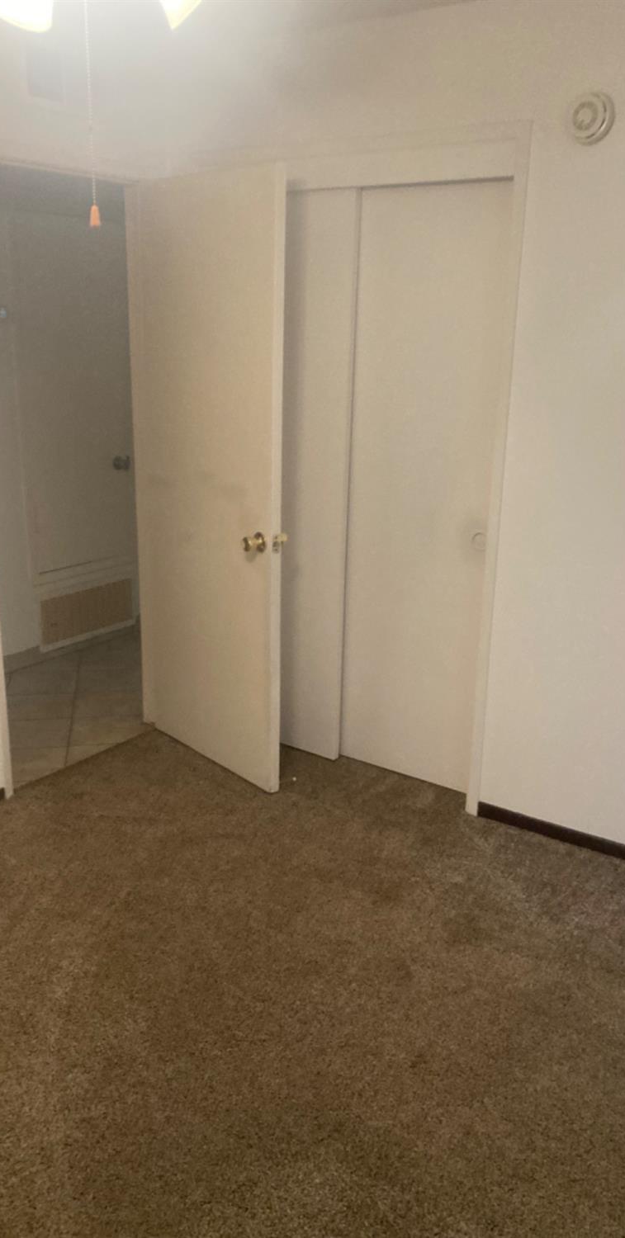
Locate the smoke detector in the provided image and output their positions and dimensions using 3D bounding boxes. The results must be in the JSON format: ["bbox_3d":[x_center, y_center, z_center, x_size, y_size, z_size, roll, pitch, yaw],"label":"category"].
[{"bbox_3d":[0.757,-1.367,2.734,0.130,0.130,0.042,12,20,33],"label":"smoke detector"}]

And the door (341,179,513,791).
[{"bbox_3d":[0.382,-0.407,3.469,0.625,2.055,0.036,12,20,33],"label":"door"}]

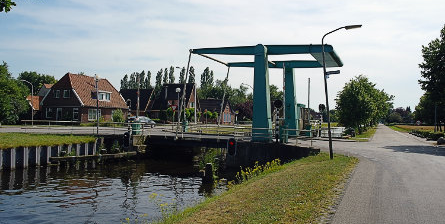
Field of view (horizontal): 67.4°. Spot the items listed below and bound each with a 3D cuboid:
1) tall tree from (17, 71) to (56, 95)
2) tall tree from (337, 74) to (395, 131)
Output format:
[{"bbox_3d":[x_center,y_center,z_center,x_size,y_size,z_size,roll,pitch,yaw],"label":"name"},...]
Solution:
[{"bbox_3d":[-44.618,-3.478,80.000,9.000,12.500,8.500,0,-2,0],"label":"tall tree"},{"bbox_3d":[18.891,-1.012,45.000,6.400,7.800,6.400,0,-2,0],"label":"tall tree"}]

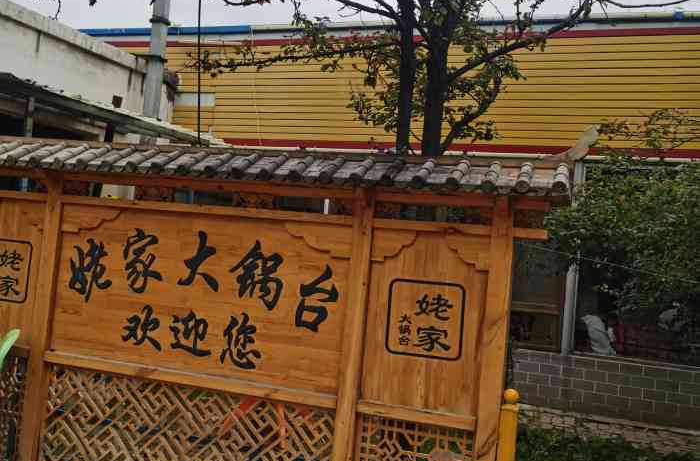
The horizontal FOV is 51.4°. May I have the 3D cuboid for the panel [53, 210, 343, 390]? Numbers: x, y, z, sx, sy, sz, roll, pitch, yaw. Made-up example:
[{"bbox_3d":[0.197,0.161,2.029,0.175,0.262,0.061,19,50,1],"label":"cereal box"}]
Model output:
[{"bbox_3d":[-0.908,0.349,4.091,1.877,0.890,0.050,4,-3,20],"label":"panel"}]

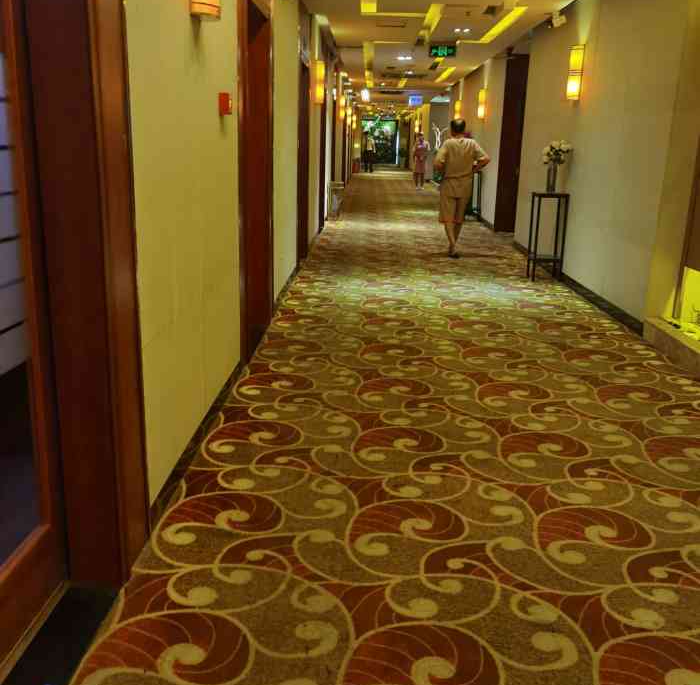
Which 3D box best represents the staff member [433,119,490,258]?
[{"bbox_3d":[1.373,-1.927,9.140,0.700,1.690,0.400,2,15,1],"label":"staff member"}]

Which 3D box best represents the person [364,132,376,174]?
[{"bbox_3d":[0.880,-8.156,31.243,0.520,1.680,0.350,2,15,1],"label":"person"}]

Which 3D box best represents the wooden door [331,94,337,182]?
[{"bbox_3d":[-0.330,-3.379,13.583,0.100,2.112,1.050,2,15,1],"label":"wooden door"}]

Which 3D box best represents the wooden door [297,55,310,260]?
[{"bbox_3d":[-0.541,-1.893,7.970,0.110,2.089,1.100,2,15,1],"label":"wooden door"}]

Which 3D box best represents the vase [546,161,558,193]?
[{"bbox_3d":[2.116,-1.719,7.585,0.100,0.334,0.100,2,15,1],"label":"vase"}]

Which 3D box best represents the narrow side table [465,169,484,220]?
[{"bbox_3d":[2.283,-2.682,13.589,0.330,0.897,0.330,2,15,1],"label":"narrow side table"}]

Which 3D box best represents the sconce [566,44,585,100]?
[{"bbox_3d":[2.241,-2.692,7.271,0.100,0.507,0.150,2,15,1],"label":"sconce"}]

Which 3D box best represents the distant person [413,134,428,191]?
[{"bbox_3d":[2.157,-5.554,22.269,0.500,1.650,0.330,2,15,1],"label":"distant person"}]

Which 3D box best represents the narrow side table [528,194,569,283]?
[{"bbox_3d":[2.097,-1.124,7.744,0.330,0.897,0.330,2,15,1],"label":"narrow side table"}]

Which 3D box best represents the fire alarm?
[{"bbox_3d":[-0.592,-1.137,3.487,0.045,0.100,0.090,2,15,1],"label":"fire alarm"}]

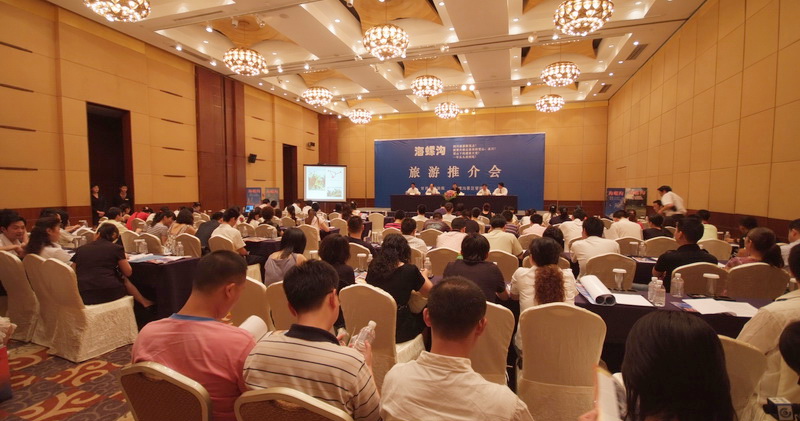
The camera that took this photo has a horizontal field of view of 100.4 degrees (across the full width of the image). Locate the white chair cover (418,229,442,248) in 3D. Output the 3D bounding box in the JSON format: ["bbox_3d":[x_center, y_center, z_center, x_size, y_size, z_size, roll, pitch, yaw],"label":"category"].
[{"bbox_3d":[0.581,0.766,5.669,0.450,0.935,0.520,1,3,19],"label":"white chair cover"}]

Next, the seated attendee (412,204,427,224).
[{"bbox_3d":[0.470,0.507,7.446,0.500,1.270,0.750,1,3,19],"label":"seated attendee"}]

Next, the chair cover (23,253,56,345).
[{"bbox_3d":[-3.333,0.848,3.386,0.460,0.910,0.540,2,4,24],"label":"chair cover"}]

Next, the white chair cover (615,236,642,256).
[{"bbox_3d":[3.242,0.829,4.880,0.470,0.935,0.540,1,3,20],"label":"white chair cover"}]

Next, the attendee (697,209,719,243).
[{"bbox_3d":[4.270,0.654,4.734,0.480,1.300,0.760,1,3,20],"label":"attendee"}]

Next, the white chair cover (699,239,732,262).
[{"bbox_3d":[4.192,0.844,4.613,0.470,0.935,0.540,1,3,20],"label":"white chair cover"}]

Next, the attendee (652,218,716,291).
[{"bbox_3d":[2.810,0.718,3.457,0.520,1.330,0.750,1,3,12],"label":"attendee"}]

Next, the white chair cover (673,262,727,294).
[{"bbox_3d":[2.690,0.899,3.113,0.450,0.935,0.520,1,3,19],"label":"white chair cover"}]

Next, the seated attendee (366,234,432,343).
[{"bbox_3d":[0.015,0.800,2.688,0.480,1.230,0.760,1,3,20],"label":"seated attendee"}]

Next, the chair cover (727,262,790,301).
[{"bbox_3d":[3.305,0.928,3.310,0.455,0.933,0.540,1,3,12],"label":"chair cover"}]

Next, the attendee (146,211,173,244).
[{"bbox_3d":[-4.216,0.619,5.841,0.480,1.250,0.760,1,3,20],"label":"attendee"}]

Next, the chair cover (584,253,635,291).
[{"bbox_3d":[2.140,0.880,3.474,0.450,0.935,0.520,1,3,19],"label":"chair cover"}]

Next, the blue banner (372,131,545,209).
[{"bbox_3d":[2.716,-1.903,17.092,8.730,3.680,0.100,1,3,19],"label":"blue banner"}]

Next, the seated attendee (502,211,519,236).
[{"bbox_3d":[1.751,0.612,5.382,0.500,1.230,0.720,1,3,15],"label":"seated attendee"}]

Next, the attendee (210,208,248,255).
[{"bbox_3d":[-2.308,0.619,5.021,0.500,1.300,0.780,1,3,21],"label":"attendee"}]

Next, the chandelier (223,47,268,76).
[{"bbox_3d":[-4.248,-4.099,9.266,1.100,0.520,1.100,1,3,18],"label":"chandelier"}]

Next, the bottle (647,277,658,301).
[{"bbox_3d":[1.892,0.582,2.488,0.065,0.188,0.065,1,3,20],"label":"bottle"}]

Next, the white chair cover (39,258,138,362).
[{"bbox_3d":[-2.935,0.862,3.187,0.470,0.910,0.540,2,4,24],"label":"white chair cover"}]

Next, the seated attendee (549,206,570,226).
[{"bbox_3d":[3.272,0.556,6.678,0.500,1.260,0.750,1,3,19],"label":"seated attendee"}]

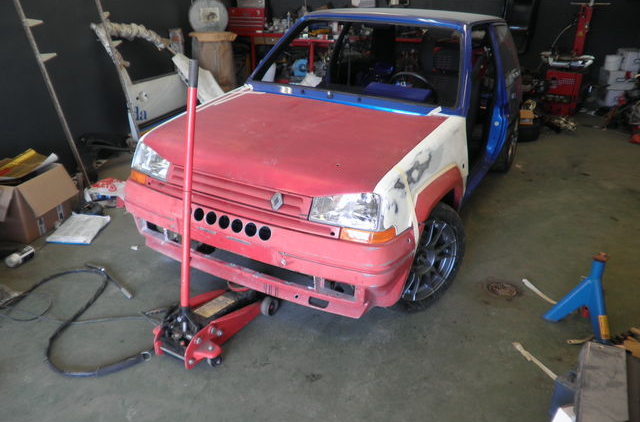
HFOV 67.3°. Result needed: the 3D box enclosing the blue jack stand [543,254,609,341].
[{"bbox_3d":[1.332,0.379,2.357,0.290,0.385,0.250,22,31,38],"label":"blue jack stand"}]

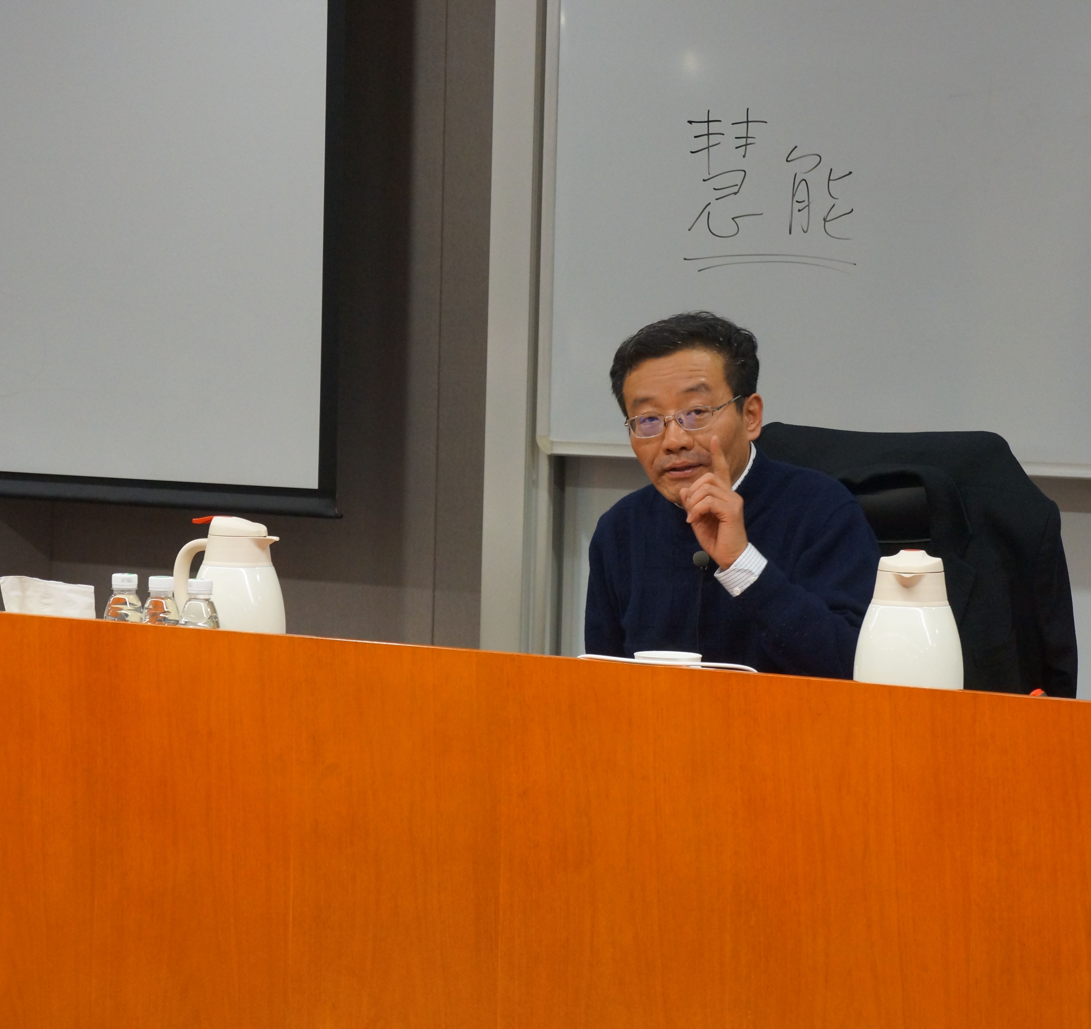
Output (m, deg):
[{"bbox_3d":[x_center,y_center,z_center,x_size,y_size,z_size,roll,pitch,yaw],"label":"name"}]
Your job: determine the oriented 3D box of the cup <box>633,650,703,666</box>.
[{"bbox_3d":[0.144,0.212,4.097,0.079,0.096,0.079,1,3,0],"label":"cup"}]

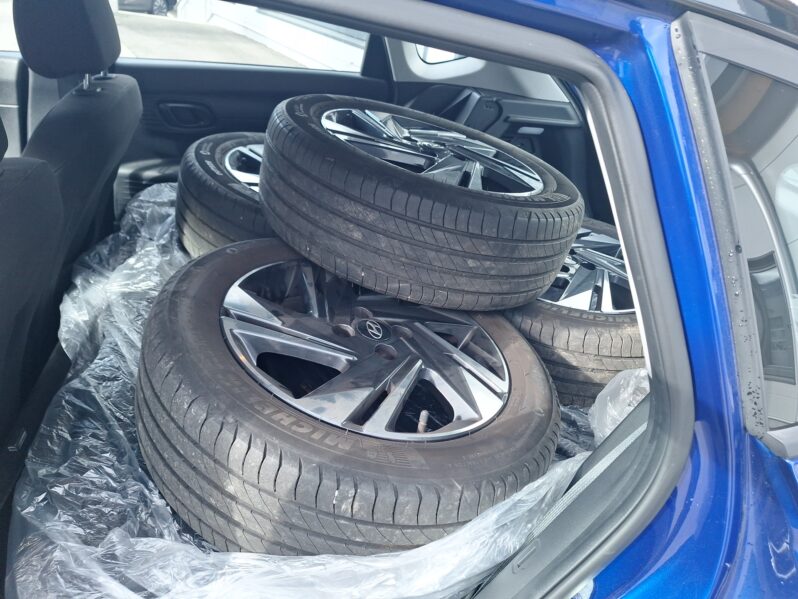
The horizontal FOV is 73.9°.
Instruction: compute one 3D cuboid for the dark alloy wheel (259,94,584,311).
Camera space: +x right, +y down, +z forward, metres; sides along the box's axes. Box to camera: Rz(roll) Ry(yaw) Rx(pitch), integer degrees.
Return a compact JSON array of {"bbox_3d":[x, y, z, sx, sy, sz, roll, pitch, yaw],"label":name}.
[{"bbox_3d":[0.045,-0.217,1.060,0.623,0.208,0.623,18,29,0],"label":"dark alloy wheel"}]

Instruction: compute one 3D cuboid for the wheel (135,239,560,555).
[{"bbox_3d":[-0.066,0.123,0.834,0.623,0.208,0.623,20,27,0],"label":"wheel"}]

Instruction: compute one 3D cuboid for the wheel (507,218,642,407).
[{"bbox_3d":[0.366,-0.017,1.250,0.623,0.208,0.623,5,32,-3],"label":"wheel"}]

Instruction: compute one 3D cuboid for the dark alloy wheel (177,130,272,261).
[{"bbox_3d":[-0.215,-0.216,1.325,0.623,0.208,0.623,19,29,0],"label":"dark alloy wheel"}]

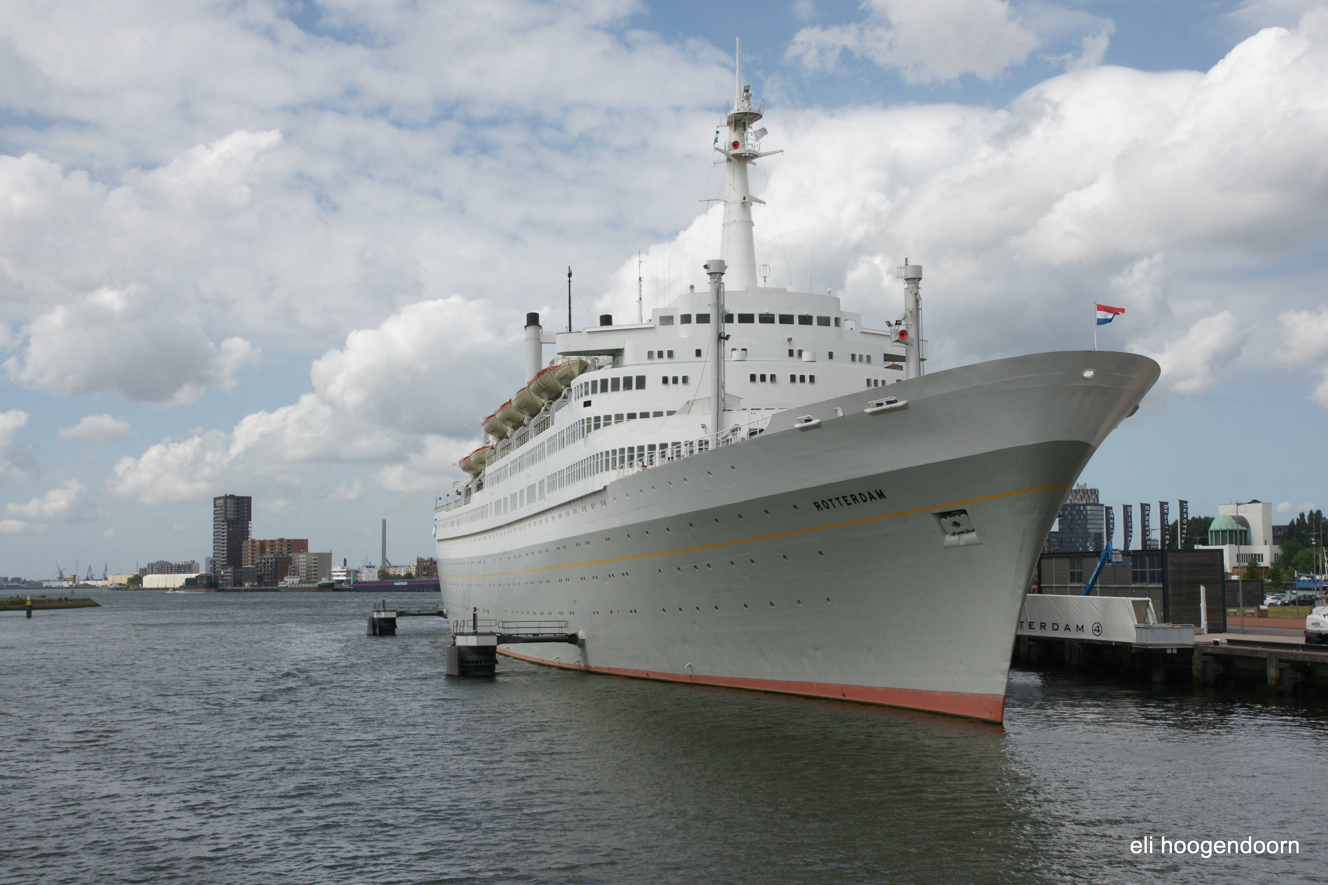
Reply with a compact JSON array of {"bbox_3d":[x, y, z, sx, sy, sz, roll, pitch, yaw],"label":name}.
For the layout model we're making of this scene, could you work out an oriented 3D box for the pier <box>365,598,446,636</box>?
[{"bbox_3d":[-35.892,24.177,231.330,10.800,5.100,4.800,1,-5,-13],"label":"pier"}]

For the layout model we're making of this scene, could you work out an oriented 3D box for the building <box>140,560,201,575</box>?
[{"bbox_3d":[-594.236,156.029,1994.256,73.000,30.400,25.000,1,-5,-16],"label":"building"}]

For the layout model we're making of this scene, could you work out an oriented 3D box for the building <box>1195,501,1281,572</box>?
[{"bbox_3d":[277.036,48.153,805.462,37.000,39.600,21.000,4,-6,-40],"label":"building"}]

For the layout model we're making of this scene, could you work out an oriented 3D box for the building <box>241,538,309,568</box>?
[{"bbox_3d":[-289.287,90.413,1243.384,14.000,34.600,72.000,4,-6,-41],"label":"building"}]

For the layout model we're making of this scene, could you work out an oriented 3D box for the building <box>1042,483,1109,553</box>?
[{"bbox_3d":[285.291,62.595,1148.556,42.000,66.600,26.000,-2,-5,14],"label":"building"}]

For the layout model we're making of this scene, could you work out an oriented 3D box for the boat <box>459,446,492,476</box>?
[{"bbox_3d":[-23.014,2.281,203.769,3.300,2.900,9.600,1,-5,-13],"label":"boat"}]

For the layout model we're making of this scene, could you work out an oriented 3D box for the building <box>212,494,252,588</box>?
[{"bbox_3d":[-333.932,76.547,1287.807,20.000,70.100,29.000,2,-5,-31],"label":"building"}]

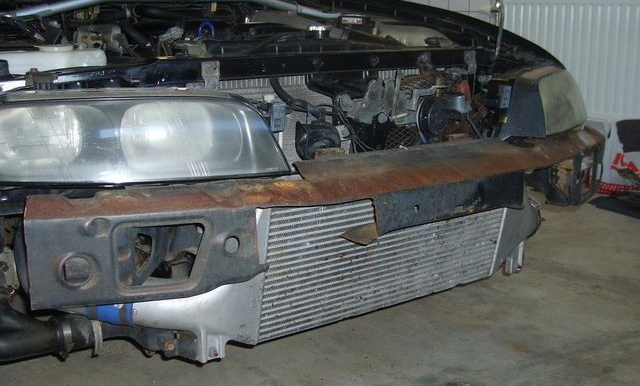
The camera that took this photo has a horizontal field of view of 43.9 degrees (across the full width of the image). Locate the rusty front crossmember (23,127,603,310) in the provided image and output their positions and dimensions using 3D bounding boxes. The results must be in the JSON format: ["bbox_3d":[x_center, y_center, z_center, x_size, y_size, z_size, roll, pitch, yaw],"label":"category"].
[{"bbox_3d":[0.190,0.013,1.531,1.457,0.174,0.248,-9,14,-38],"label":"rusty front crossmember"}]

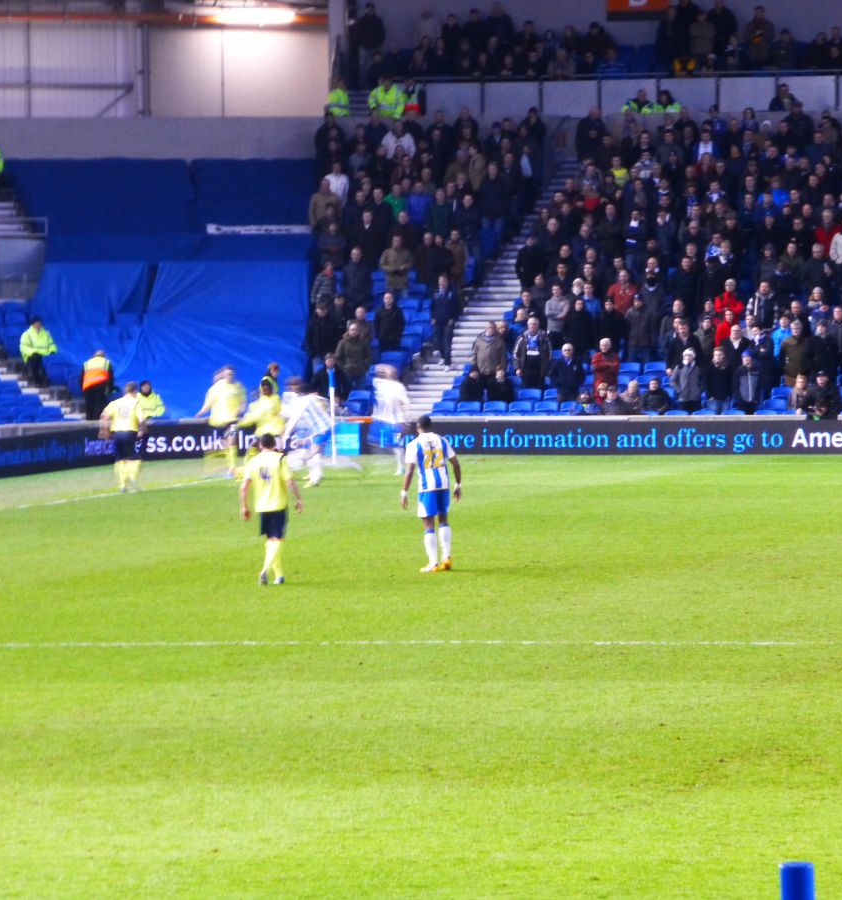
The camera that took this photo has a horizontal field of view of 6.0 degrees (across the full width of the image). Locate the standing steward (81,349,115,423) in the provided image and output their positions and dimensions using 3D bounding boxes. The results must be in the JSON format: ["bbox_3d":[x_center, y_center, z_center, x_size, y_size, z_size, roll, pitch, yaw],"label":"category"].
[{"bbox_3d":[-5.598,-0.851,139.329,0.560,1.760,0.380,0,2,9],"label":"standing steward"}]

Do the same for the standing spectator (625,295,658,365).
[{"bbox_3d":[3.914,-1.901,143.693,0.560,1.760,0.360,0,2,14],"label":"standing spectator"}]

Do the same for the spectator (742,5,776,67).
[{"bbox_3d":[6.617,-7.803,157.000,0.570,1.750,0.420,0,2,12],"label":"spectator"}]

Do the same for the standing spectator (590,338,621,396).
[{"bbox_3d":[3.267,-1.108,141.328,0.560,1.720,0.400,0,2,14],"label":"standing spectator"}]

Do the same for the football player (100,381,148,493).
[{"bbox_3d":[-4.532,-0.203,122.000,0.660,1.670,0.550,0,2,9],"label":"football player"}]

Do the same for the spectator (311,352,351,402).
[{"bbox_3d":[-1.685,-1.101,143.267,0.580,1.240,0.760,0,2,9],"label":"spectator"}]

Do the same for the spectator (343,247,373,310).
[{"bbox_3d":[-1.136,-2.821,145.627,0.540,1.740,0.360,0,2,3],"label":"spectator"}]

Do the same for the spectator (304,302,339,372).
[{"bbox_3d":[-1.756,-1.760,142.827,0.600,1.760,0.400,0,2,7],"label":"spectator"}]

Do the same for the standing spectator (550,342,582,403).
[{"bbox_3d":[2.526,-1.036,140.026,0.560,1.670,0.380,0,2,9],"label":"standing spectator"}]

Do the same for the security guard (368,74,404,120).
[{"bbox_3d":[-0.682,-6.444,156.529,0.660,1.770,0.420,-1,2,6],"label":"security guard"}]

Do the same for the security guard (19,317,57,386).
[{"bbox_3d":[-6.556,-1.649,136.920,0.620,1.250,0.700,-1,2,-27],"label":"security guard"}]

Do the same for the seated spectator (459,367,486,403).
[{"bbox_3d":[0.889,-0.855,141.814,0.500,1.220,0.780,0,2,9],"label":"seated spectator"}]

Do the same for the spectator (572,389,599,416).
[{"bbox_3d":[2.841,-0.544,138.300,0.450,1.080,0.600,0,2,12],"label":"spectator"}]

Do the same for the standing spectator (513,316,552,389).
[{"bbox_3d":[1.962,-1.449,140.928,0.640,1.800,0.400,0,2,9],"label":"standing spectator"}]

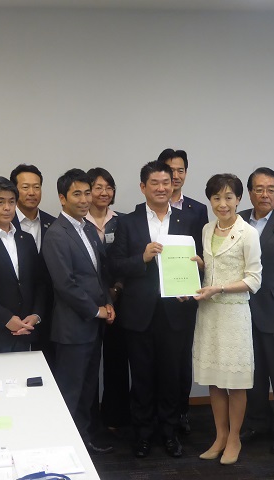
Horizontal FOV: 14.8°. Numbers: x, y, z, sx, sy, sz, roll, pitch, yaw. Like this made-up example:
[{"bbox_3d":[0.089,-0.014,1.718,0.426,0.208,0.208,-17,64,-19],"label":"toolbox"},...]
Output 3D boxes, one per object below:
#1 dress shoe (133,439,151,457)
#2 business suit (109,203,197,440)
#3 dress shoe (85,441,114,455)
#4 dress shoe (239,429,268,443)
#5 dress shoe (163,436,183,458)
[{"bbox_3d":[0.035,1.224,6.344,0.105,0.105,0.285,0,5,10],"label":"dress shoe"},{"bbox_3d":[0.096,0.501,6.291,0.520,1.446,0.320,-1,5,-6],"label":"business suit"},{"bbox_3d":[-0.257,1.222,6.426,0.105,0.105,0.280,-4,6,-37],"label":"dress shoe"},{"bbox_3d":[0.704,1.193,6.600,0.105,0.105,0.280,3,6,39],"label":"dress shoe"},{"bbox_3d":[0.221,1.222,6.337,0.105,0.105,0.285,-2,5,-12],"label":"dress shoe"}]

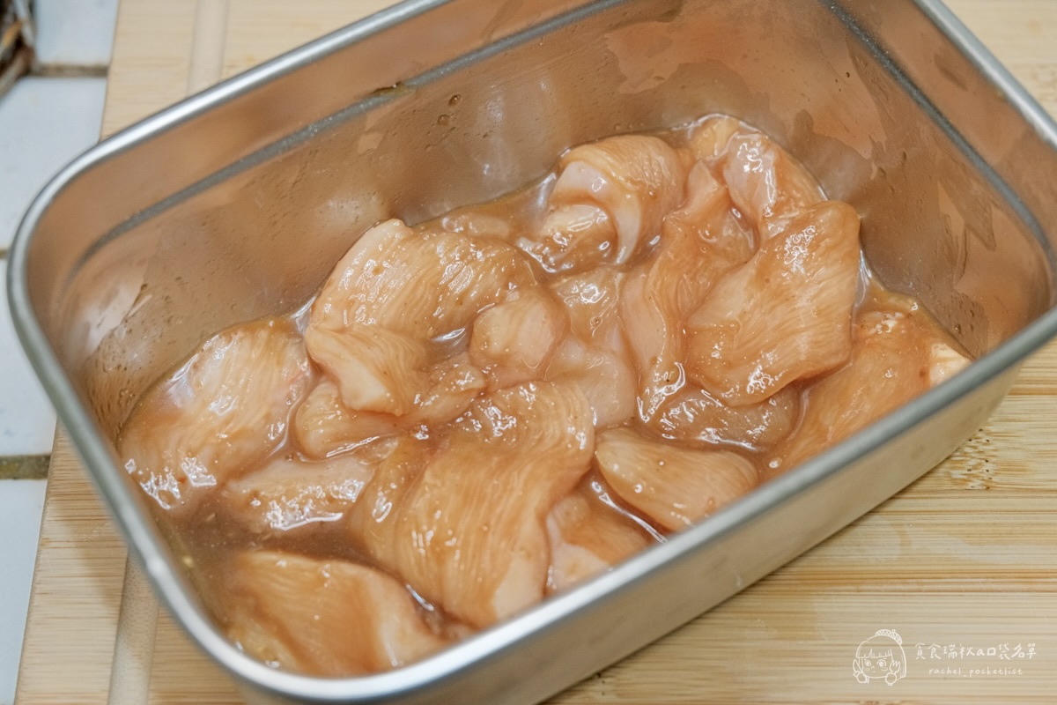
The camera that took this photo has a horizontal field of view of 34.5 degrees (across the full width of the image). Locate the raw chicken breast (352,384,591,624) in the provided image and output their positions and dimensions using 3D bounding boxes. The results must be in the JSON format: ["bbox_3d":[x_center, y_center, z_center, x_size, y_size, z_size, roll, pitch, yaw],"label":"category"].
[{"bbox_3d":[-0.013,0.034,0.385,0.047,0.019,0.062,16,60,7],"label":"raw chicken breast"}]

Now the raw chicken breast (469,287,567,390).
[{"bbox_3d":[-0.003,0.000,0.404,0.024,0.016,0.025,-20,62,-14],"label":"raw chicken breast"}]

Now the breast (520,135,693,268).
[{"bbox_3d":[0.018,-0.034,0.426,0.033,0.021,0.047,33,63,16],"label":"breast"}]

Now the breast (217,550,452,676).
[{"bbox_3d":[-0.043,0.062,0.371,0.052,0.017,0.028,16,60,7],"label":"breast"}]

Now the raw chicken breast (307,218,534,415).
[{"bbox_3d":[-0.030,-0.008,0.407,0.038,0.021,0.056,39,65,19],"label":"raw chicken breast"}]

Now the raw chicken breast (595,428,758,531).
[{"bbox_3d":[0.032,0.032,0.390,0.038,0.017,0.024,22,60,10],"label":"raw chicken breast"}]

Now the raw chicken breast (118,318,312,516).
[{"bbox_3d":[-0.070,0.015,0.397,0.033,0.017,0.058,33,63,16],"label":"raw chicken breast"}]

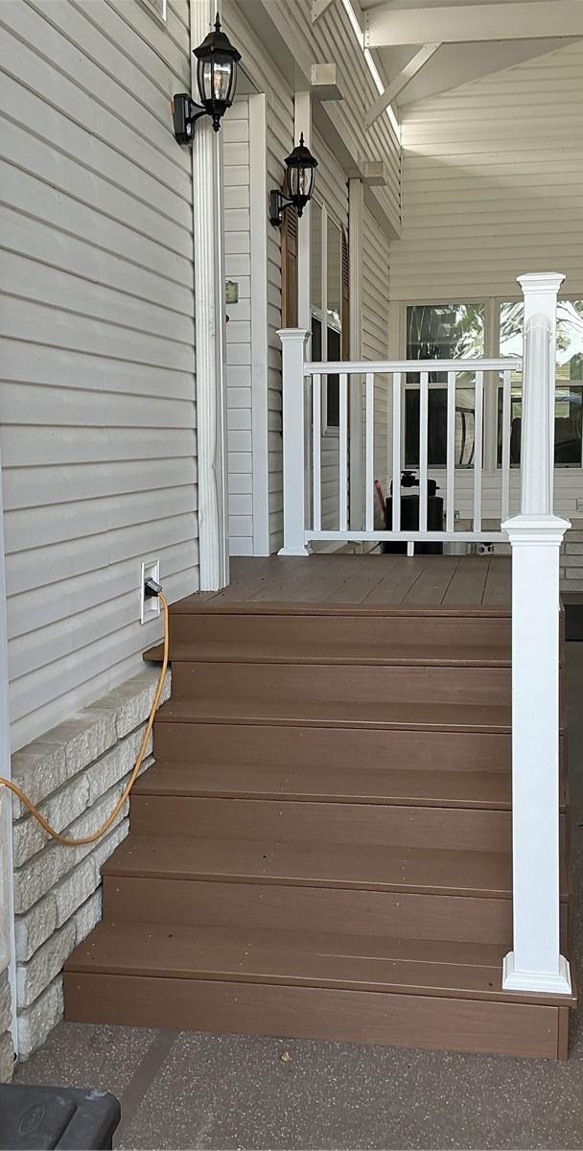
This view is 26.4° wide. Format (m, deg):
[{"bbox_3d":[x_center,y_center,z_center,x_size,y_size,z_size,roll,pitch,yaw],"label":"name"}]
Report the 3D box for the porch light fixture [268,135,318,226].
[{"bbox_3d":[0.024,-1.877,5.909,0.230,0.426,0.164,1,6,10],"label":"porch light fixture"}]

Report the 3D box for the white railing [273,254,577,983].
[{"bbox_3d":[0.303,-0.114,4.495,1.307,1.802,3.328,1,6,10],"label":"white railing"}]

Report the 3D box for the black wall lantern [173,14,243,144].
[{"bbox_3d":[-0.277,-1.704,4.282,0.230,0.426,0.164,1,6,10],"label":"black wall lantern"}]

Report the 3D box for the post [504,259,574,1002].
[{"bbox_3d":[0.576,0.144,2.857,0.155,1.626,0.155,1,6,10],"label":"post"}]

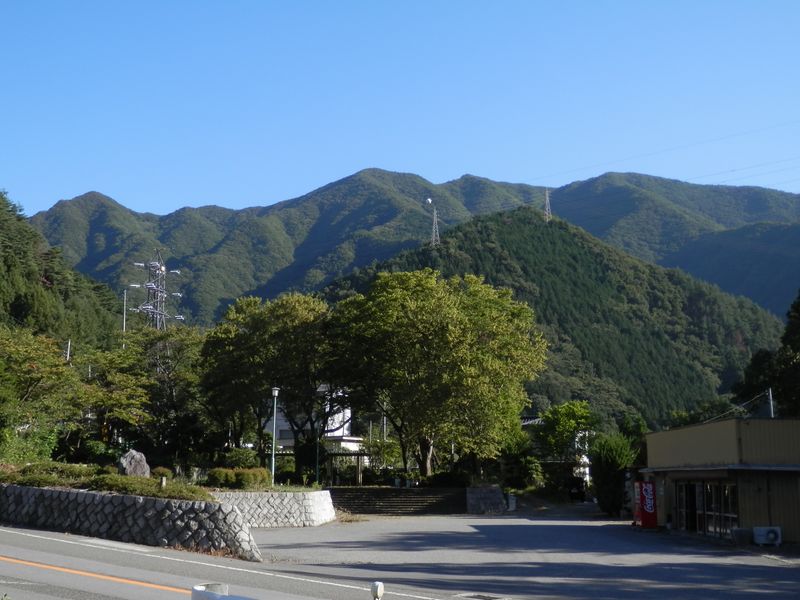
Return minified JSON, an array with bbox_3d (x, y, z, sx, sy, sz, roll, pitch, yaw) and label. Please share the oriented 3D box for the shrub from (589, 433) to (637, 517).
[{"bbox_3d":[10.919,8.992,47.500,2.350,4.100,2.300,0,-11,0],"label":"shrub"}]

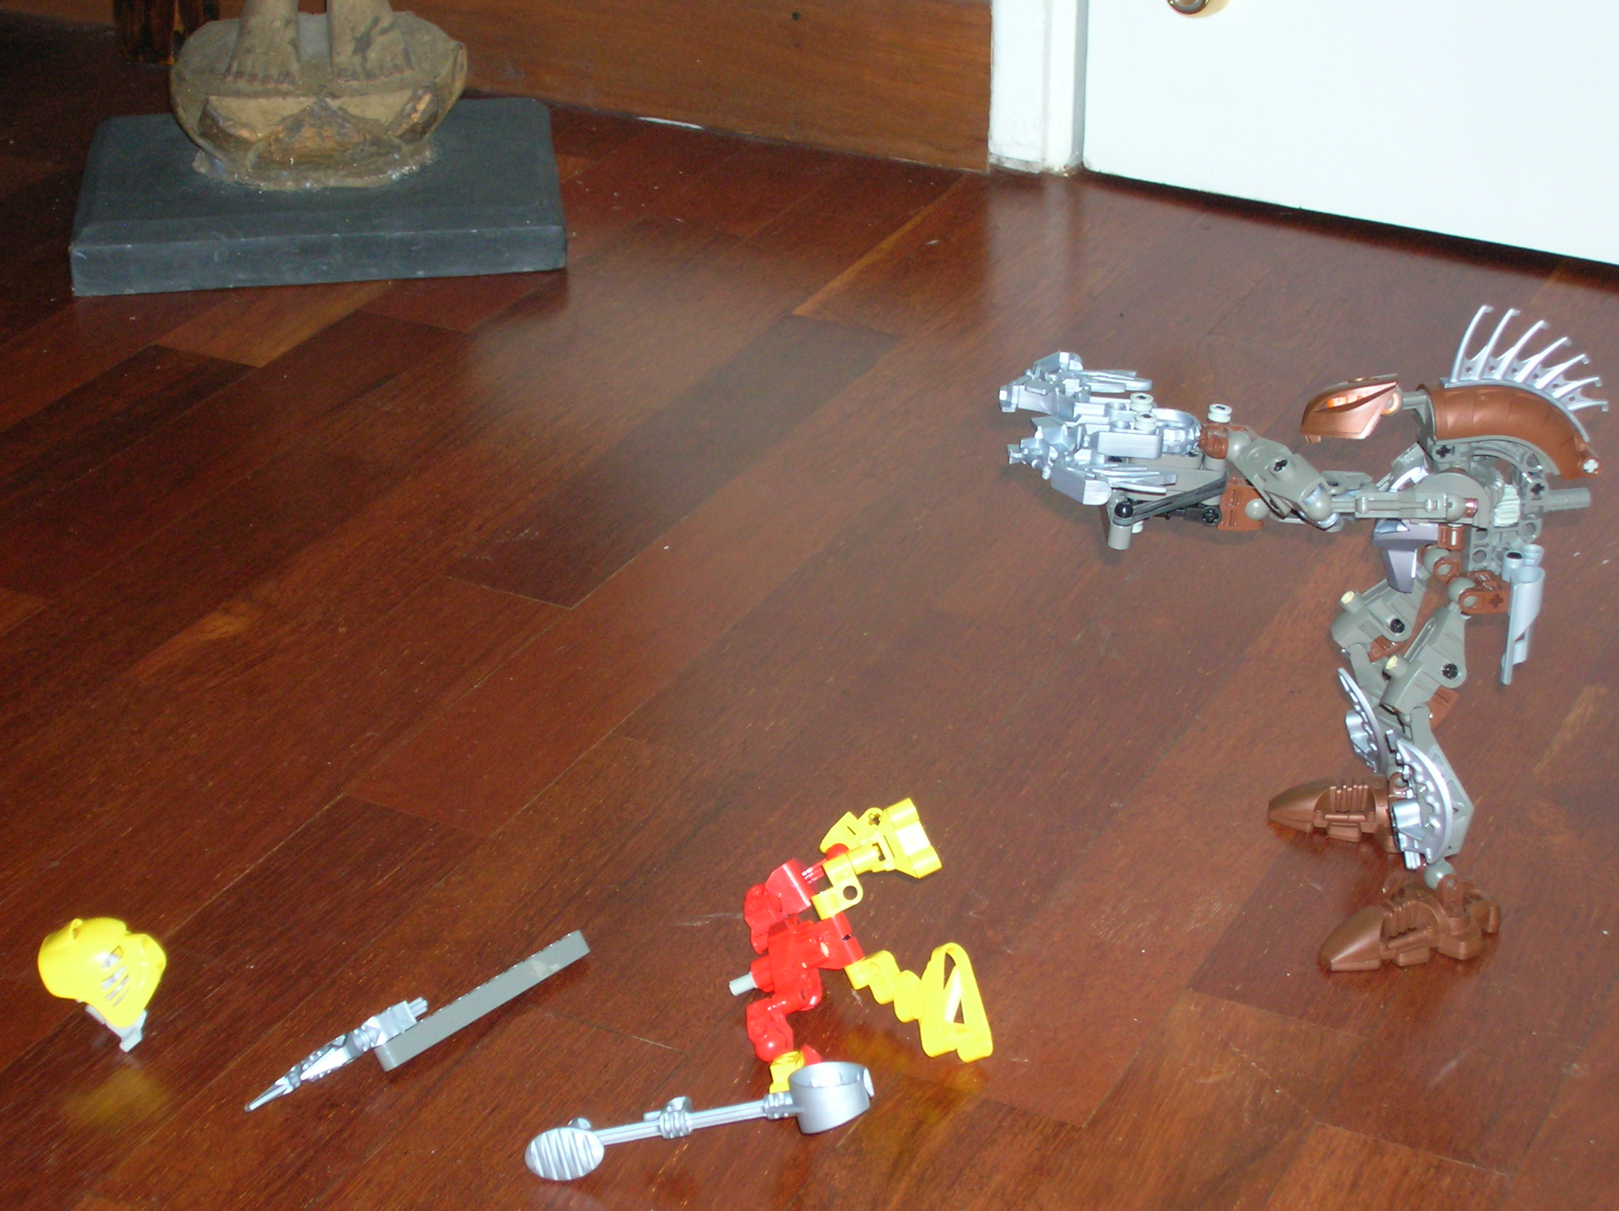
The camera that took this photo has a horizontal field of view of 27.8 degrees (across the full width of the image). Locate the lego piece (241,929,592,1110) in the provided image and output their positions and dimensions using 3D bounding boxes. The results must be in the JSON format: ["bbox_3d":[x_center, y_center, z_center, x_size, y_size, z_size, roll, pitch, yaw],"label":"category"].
[{"bbox_3d":[-0.120,0.130,1.023,0.017,0.013,0.131,22,35,36],"label":"lego piece"}]

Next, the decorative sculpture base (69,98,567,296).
[{"bbox_3d":[-0.248,-0.211,1.660,0.238,0.030,0.178,-3,28,-7],"label":"decorative sculpture base"}]

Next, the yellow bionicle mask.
[{"bbox_3d":[-0.223,0.114,1.034,0.032,0.036,0.029,-38,3,7],"label":"yellow bionicle mask"}]

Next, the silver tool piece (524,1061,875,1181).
[{"bbox_3d":[-0.032,0.152,0.973,0.109,0.021,0.024,-9,29,-17],"label":"silver tool piece"}]

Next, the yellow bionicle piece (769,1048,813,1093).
[{"bbox_3d":[-0.006,0.142,1.000,0.015,0.011,0.015,0,27,0],"label":"yellow bionicle piece"}]

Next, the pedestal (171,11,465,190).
[{"bbox_3d":[-0.247,-0.252,1.649,0.147,0.054,0.122,-3,28,-7],"label":"pedestal"}]

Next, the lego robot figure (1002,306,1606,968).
[{"bbox_3d":[0.156,-0.002,1.067,0.190,0.207,0.120,1,28,2],"label":"lego robot figure"}]

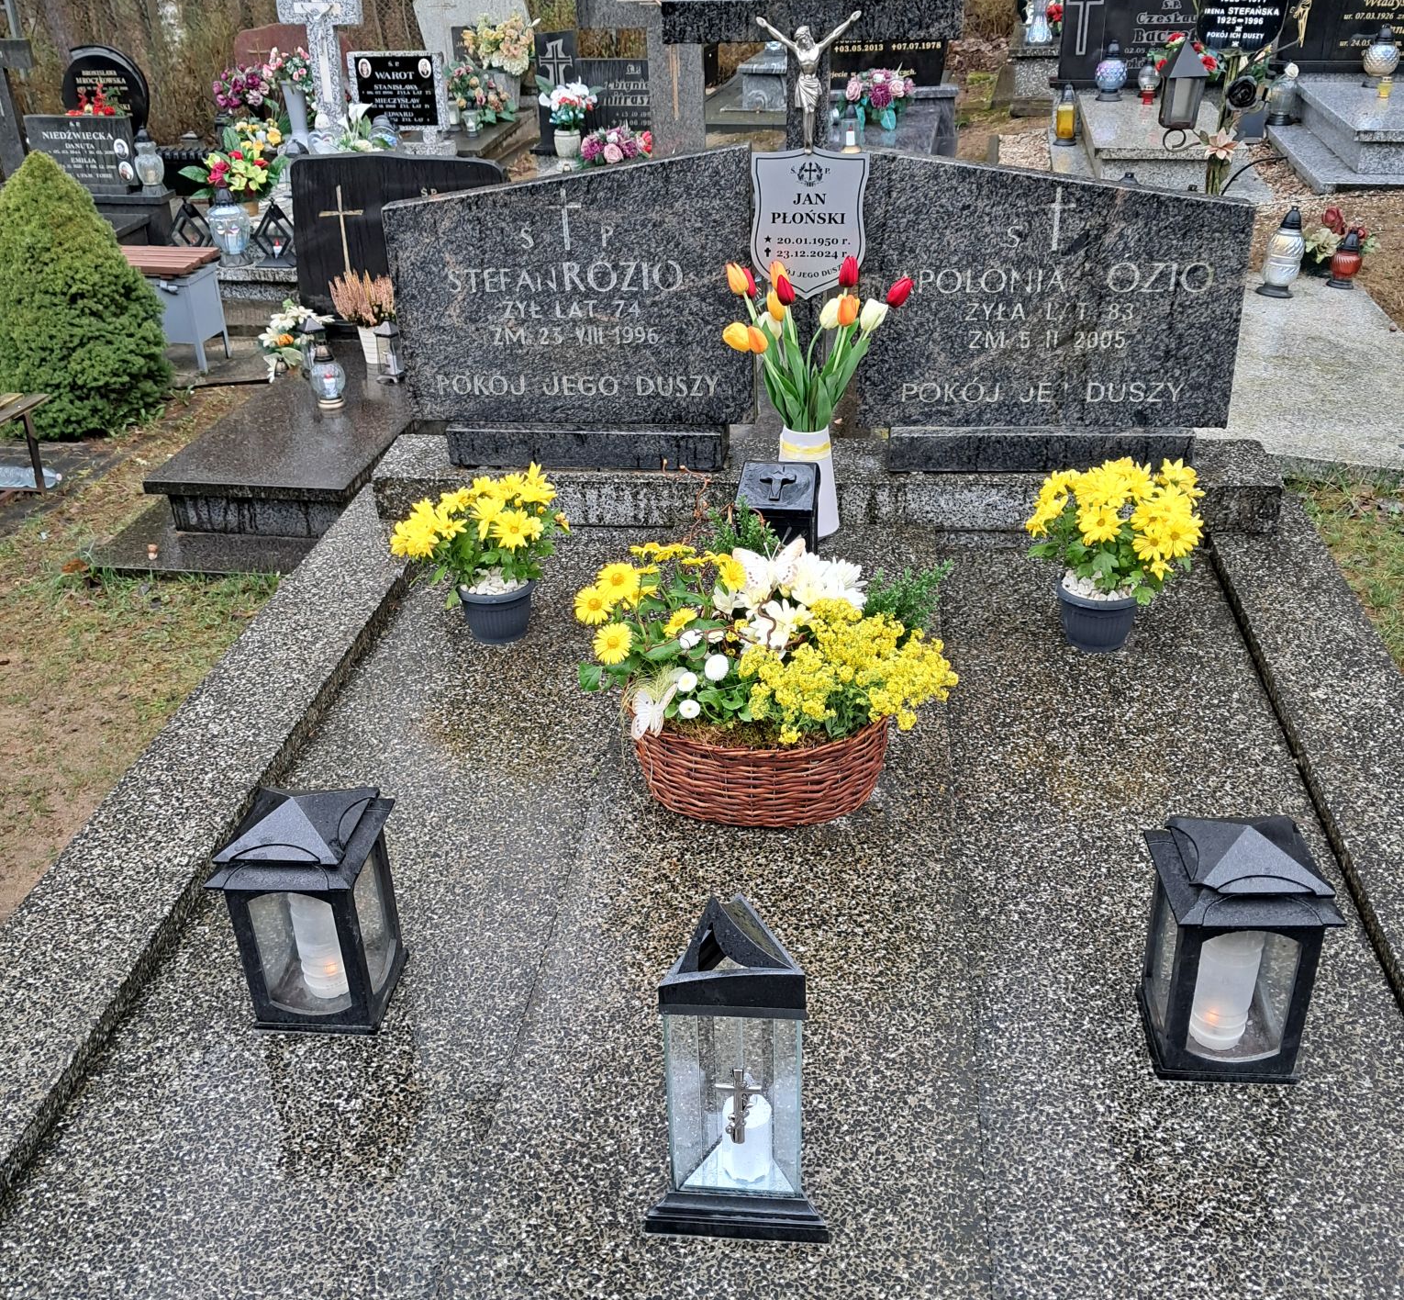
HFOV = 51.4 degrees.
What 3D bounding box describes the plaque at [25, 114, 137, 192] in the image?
[{"bbox_3d":[-3.019,-2.421,7.100,0.500,0.340,0.080,-5,26,-6],"label":"plaque"}]

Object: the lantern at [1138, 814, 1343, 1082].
[{"bbox_3d":[0.548,0.294,1.502,0.150,0.272,0.150,1,29,7],"label":"lantern"}]

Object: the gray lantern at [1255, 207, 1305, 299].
[{"bbox_3d":[1.838,-1.262,4.639,0.125,0.300,0.125,1,29,7],"label":"gray lantern"}]

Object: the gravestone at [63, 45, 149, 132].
[{"bbox_3d":[-3.736,-3.495,9.149,0.550,0.550,0.130,3,29,10],"label":"gravestone"}]

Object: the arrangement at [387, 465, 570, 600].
[{"bbox_3d":[-0.353,-0.172,2.284,0.285,0.225,0.250,1,29,7],"label":"arrangement"}]

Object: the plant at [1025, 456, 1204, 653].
[{"bbox_3d":[0.643,-0.150,2.290,0.270,0.295,0.250,1,29,6],"label":"plant"}]

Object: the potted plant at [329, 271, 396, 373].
[{"bbox_3d":[-0.972,-0.946,4.209,0.200,0.310,0.190,1,29,7],"label":"potted plant"}]

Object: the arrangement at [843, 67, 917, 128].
[{"bbox_3d":[0.800,-2.487,6.578,0.340,0.250,0.270,1,29,7],"label":"arrangement"}]

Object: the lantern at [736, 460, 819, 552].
[{"bbox_3d":[0.130,-0.182,2.458,0.124,0.226,0.130,1,29,7],"label":"lantern"}]

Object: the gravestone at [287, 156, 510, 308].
[{"bbox_3d":[-1.005,-1.393,4.921,0.715,0.535,0.080,3,29,9],"label":"gravestone"}]

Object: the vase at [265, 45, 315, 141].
[{"bbox_3d":[-1.976,-2.674,7.053,0.245,0.440,0.230,1,29,7],"label":"vase"}]

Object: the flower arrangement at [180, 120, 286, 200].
[{"bbox_3d":[-1.798,-1.871,5.585,0.380,0.290,0.290,1,29,7],"label":"flower arrangement"}]

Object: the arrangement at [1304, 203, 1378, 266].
[{"bbox_3d":[2.077,-1.344,4.750,0.240,0.210,0.200,3,26,10],"label":"arrangement"}]

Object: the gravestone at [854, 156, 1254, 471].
[{"bbox_3d":[0.590,-0.575,2.494,0.640,0.545,0.120,1,29,7],"label":"gravestone"}]

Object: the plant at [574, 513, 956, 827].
[{"bbox_3d":[0.087,0.008,1.896,0.480,0.340,0.330,1,29,7],"label":"plant"}]

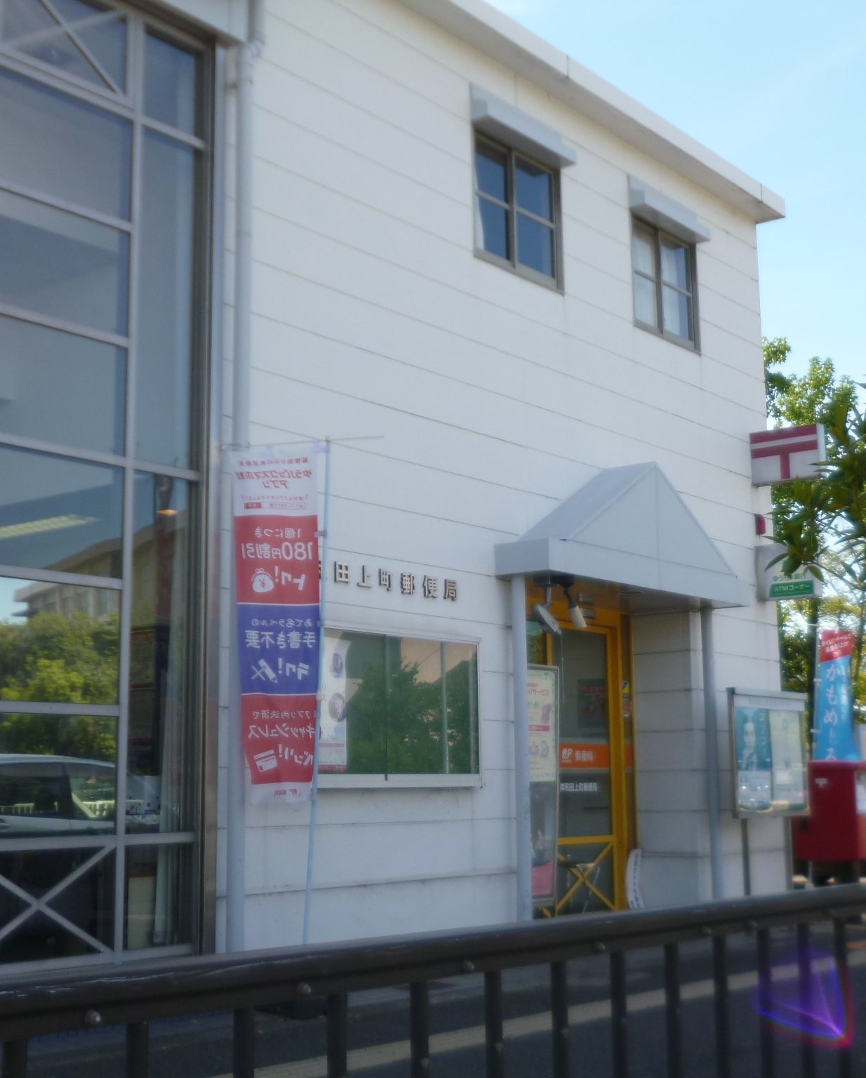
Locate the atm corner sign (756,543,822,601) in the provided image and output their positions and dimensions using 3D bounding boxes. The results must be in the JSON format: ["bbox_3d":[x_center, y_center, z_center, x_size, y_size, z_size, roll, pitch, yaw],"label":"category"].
[{"bbox_3d":[3.591,0.337,15.054,0.640,0.550,0.170,-9,-13,38],"label":"atm corner sign"}]

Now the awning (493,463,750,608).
[{"bbox_3d":[1.696,-0.086,12.846,0.520,1.120,3.240,-9,-13,38],"label":"awning"}]

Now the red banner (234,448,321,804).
[{"bbox_3d":[-0.793,0.444,7.623,0.460,1.800,0.070,-2,-10,3],"label":"red banner"}]

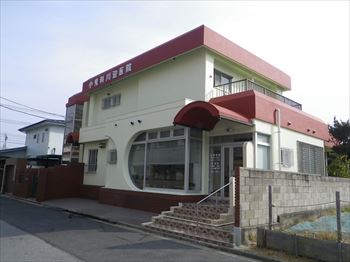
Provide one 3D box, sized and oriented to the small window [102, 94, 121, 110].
[{"bbox_3d":[-4.009,-1.776,17.784,0.120,0.660,2.100,11,-13,-42],"label":"small window"}]

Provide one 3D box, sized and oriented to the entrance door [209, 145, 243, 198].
[{"bbox_3d":[1.916,1.528,10.851,0.120,2.090,1.540,11,-13,-42],"label":"entrance door"}]

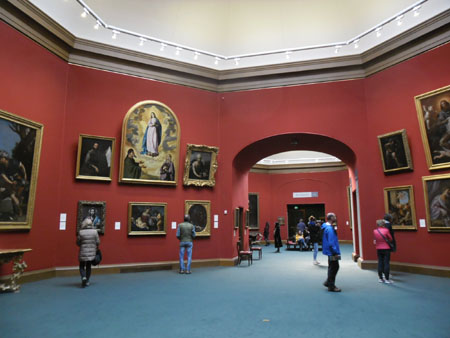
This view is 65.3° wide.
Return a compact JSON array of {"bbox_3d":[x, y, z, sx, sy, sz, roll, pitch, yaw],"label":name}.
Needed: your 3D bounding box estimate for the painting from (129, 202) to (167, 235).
[{"bbox_3d":[-2.540,1.655,11.619,1.280,1.042,0.099,5,-8,-29],"label":"painting"}]

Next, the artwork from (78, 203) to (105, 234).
[{"bbox_3d":[-4.082,1.511,10.763,0.769,0.992,0.099,5,-8,-29],"label":"artwork"}]

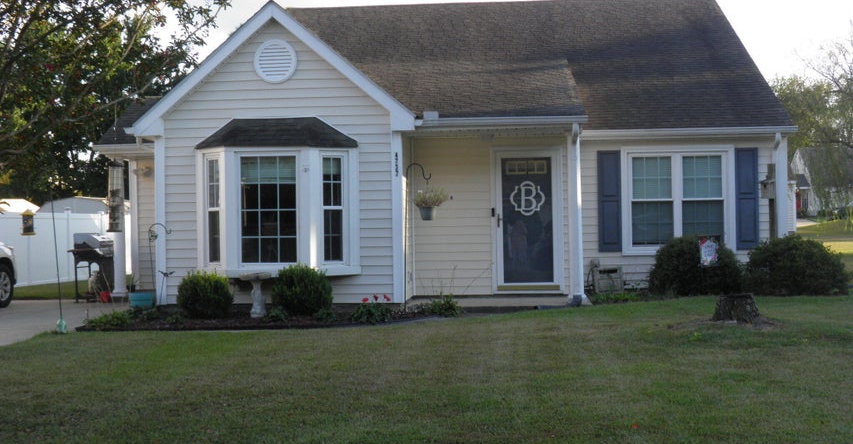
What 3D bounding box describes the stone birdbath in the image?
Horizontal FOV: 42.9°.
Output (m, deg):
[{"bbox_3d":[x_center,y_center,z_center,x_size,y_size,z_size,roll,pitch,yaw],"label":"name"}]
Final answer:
[{"bbox_3d":[-2.170,0.930,13.800,0.410,0.570,0.410,-1,0,0],"label":"stone birdbath"}]

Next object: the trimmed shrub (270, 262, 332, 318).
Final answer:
[{"bbox_3d":[-1.579,0.850,13.700,0.780,0.680,0.760,-1,0,0],"label":"trimmed shrub"}]

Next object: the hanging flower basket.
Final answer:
[{"bbox_3d":[0.066,-0.245,14.350,0.450,0.450,0.440,-1,0,0],"label":"hanging flower basket"}]

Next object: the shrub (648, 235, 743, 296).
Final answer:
[{"bbox_3d":[3.944,0.625,15.900,1.380,0.880,1.250,-1,0,0],"label":"shrub"}]

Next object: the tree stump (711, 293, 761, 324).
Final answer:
[{"bbox_3d":[3.542,0.975,12.350,0.570,0.335,0.540,-1,0,0],"label":"tree stump"}]

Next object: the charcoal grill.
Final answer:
[{"bbox_3d":[-5.632,0.765,18.450,0.600,1.170,1.100,-1,0,6],"label":"charcoal grill"}]

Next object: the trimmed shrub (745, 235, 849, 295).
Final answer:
[{"bbox_3d":[5.374,0.610,15.750,1.500,0.860,1.300,-1,0,0],"label":"trimmed shrub"}]

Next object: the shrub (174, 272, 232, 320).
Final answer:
[{"bbox_3d":[-2.835,0.920,13.850,0.710,0.600,0.700,-1,0,0],"label":"shrub"}]

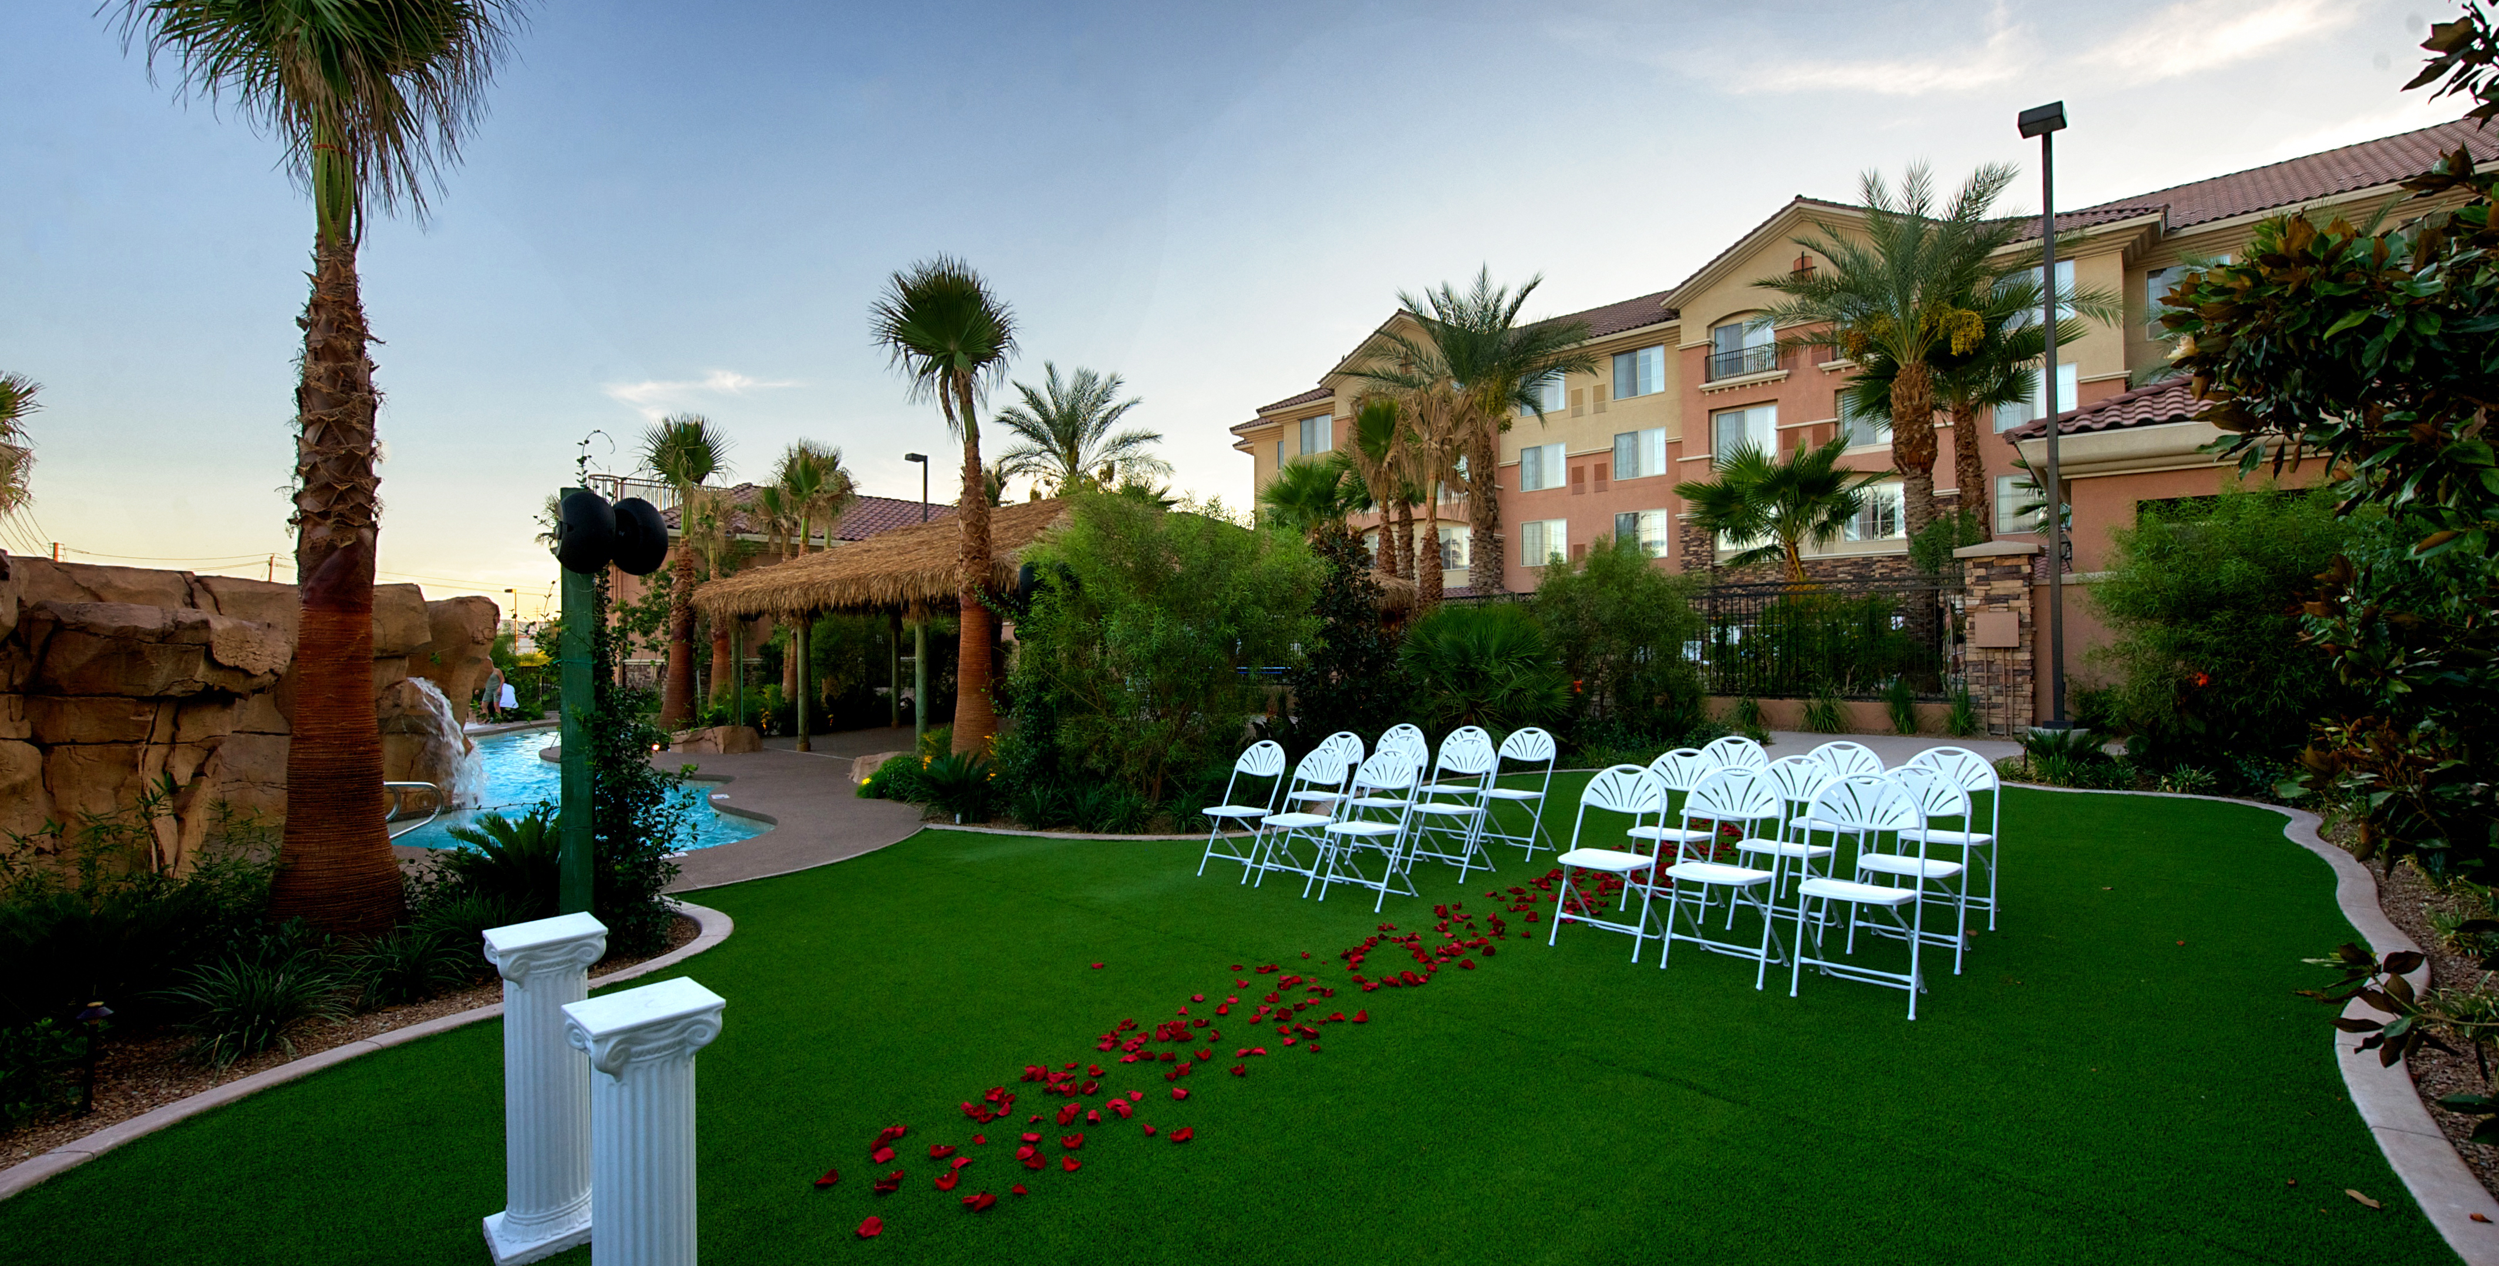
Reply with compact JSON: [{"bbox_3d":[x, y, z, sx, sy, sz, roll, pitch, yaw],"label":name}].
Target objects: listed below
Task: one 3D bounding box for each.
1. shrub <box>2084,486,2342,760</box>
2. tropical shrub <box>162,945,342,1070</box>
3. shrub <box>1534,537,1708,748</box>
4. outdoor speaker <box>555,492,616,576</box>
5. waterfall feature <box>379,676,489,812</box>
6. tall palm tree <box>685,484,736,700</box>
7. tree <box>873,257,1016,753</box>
[{"bbox_3d":[11.577,-0.149,11.601,2.400,3.200,2.200,-1,0,43],"label":"shrub"},{"bbox_3d":[-3.933,1.413,3.842,0.550,0.400,0.550,-1,0,44],"label":"tropical shrub"},{"bbox_3d":[4.737,0.188,12.500,2.100,2.750,1.900,-1,-1,0],"label":"shrub"},{"bbox_3d":[-3.349,-0.502,4.900,0.310,0.420,0.410,-1,0,12],"label":"outdoor speaker"},{"bbox_3d":[-8.562,1.158,10.200,0.950,1.400,0.950,-1,0,37],"label":"waterfall feature"},{"bbox_3d":[-14.073,-0.897,25.500,1.400,5.900,1.400,-1,-1,0],"label":"tall palm tree"},{"bbox_3d":[-3.324,-1.212,10.600,1.520,5.779,1.520,0,-1,0],"label":"tree"}]

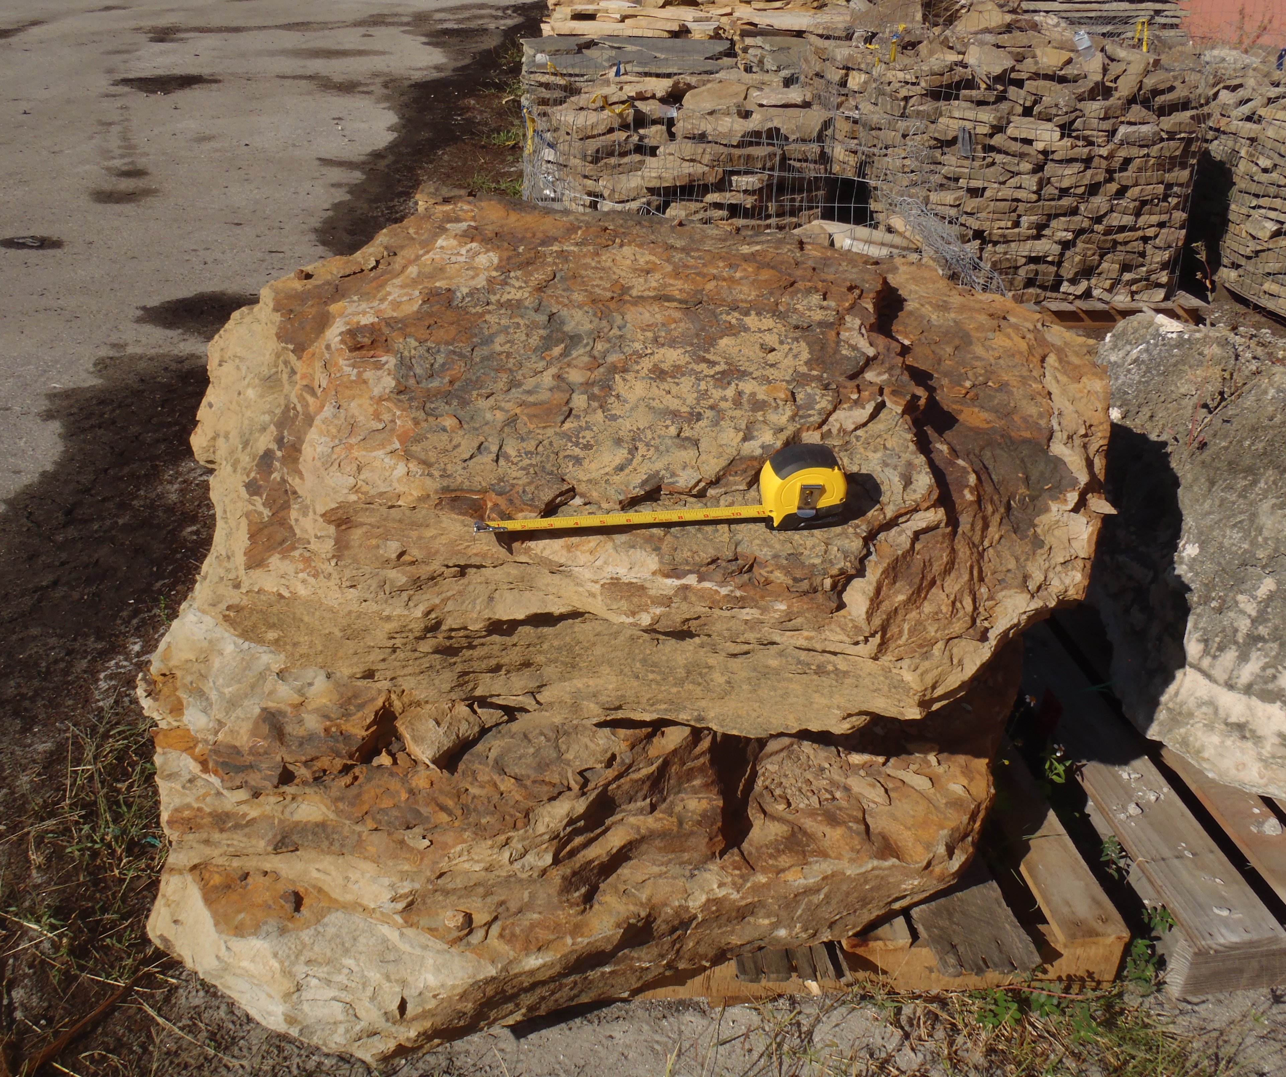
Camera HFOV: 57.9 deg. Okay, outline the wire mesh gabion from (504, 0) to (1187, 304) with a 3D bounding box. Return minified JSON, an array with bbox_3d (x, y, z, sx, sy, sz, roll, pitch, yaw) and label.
[{"bbox_3d":[0.799,-1.447,4.368,2.420,0.940,1.160,-2,29,-6],"label":"wire mesh gabion"}]

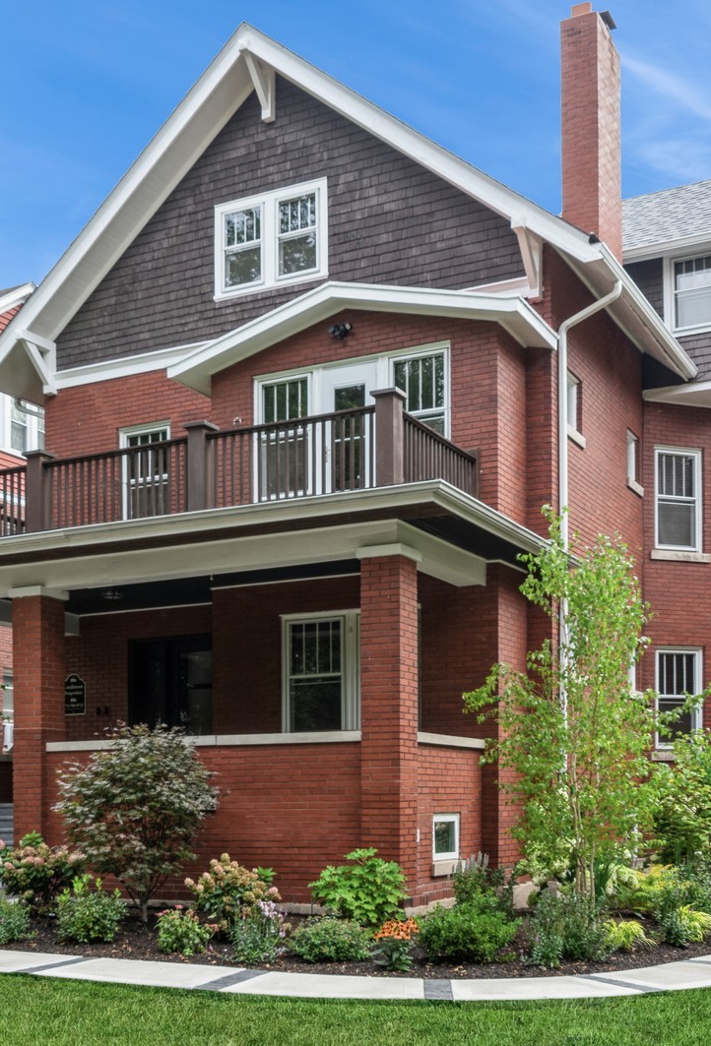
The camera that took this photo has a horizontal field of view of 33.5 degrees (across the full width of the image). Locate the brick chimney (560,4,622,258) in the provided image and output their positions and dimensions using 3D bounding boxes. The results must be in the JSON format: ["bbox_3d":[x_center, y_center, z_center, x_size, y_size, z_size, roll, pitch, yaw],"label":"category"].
[{"bbox_3d":[3.360,-5.460,16.750,0.520,3.500,1.100,-5,-11,27],"label":"brick chimney"}]

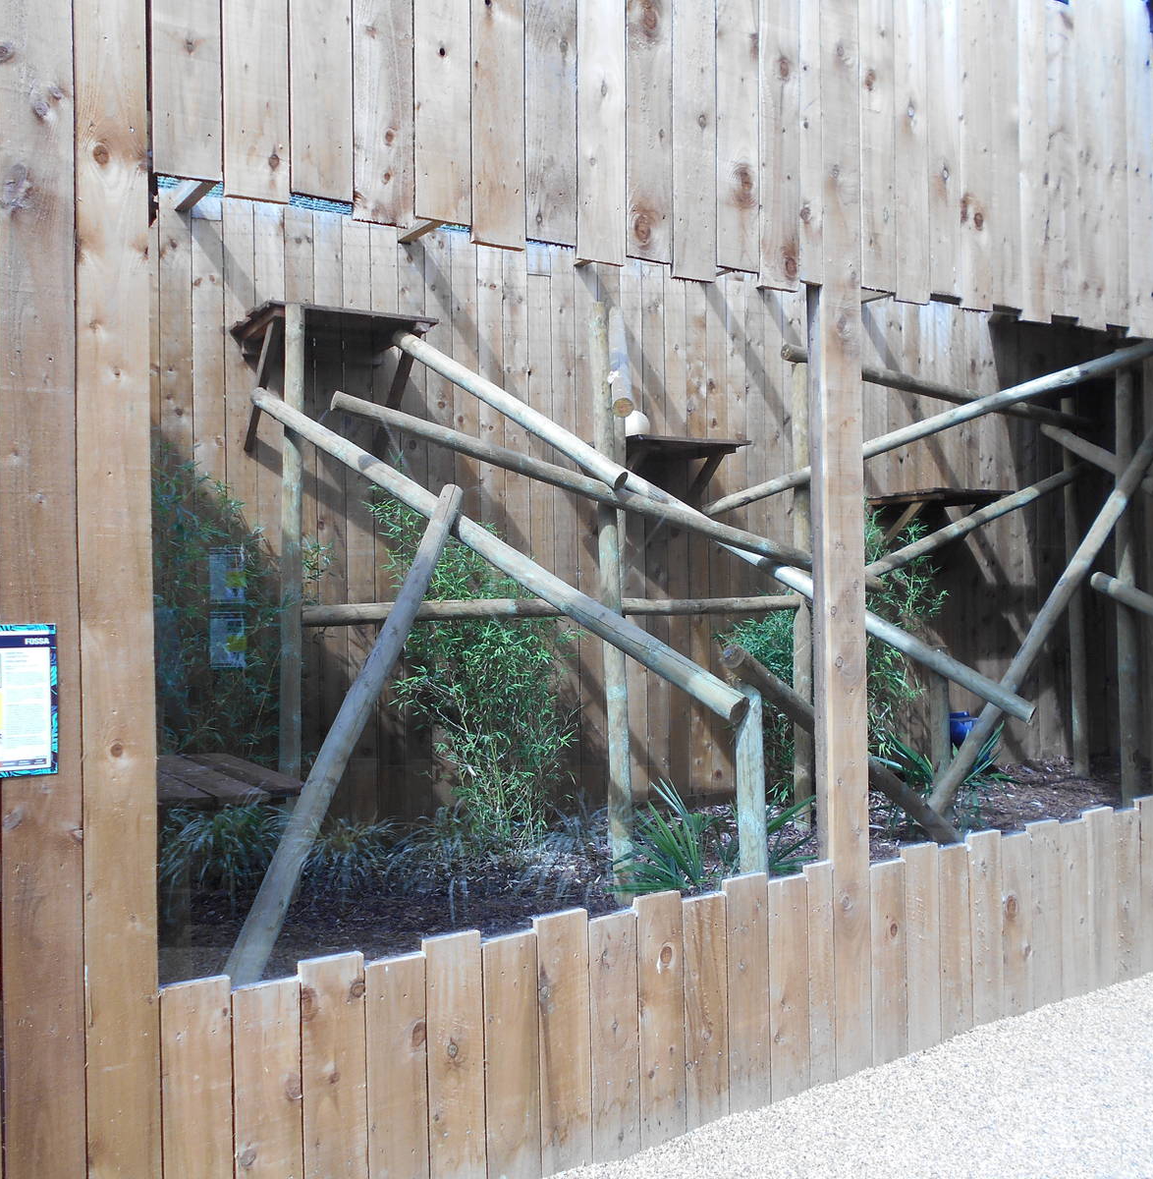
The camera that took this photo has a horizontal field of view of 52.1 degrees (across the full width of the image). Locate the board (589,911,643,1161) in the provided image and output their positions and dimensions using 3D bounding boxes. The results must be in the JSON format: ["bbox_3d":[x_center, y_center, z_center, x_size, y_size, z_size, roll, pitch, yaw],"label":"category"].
[{"bbox_3d":[0.096,1.167,3.075,0.148,0.628,0.023,-1,0,-32],"label":"board"}]

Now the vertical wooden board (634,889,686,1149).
[{"bbox_3d":[0.222,1.147,3.155,0.154,0.662,0.023,-1,0,-32],"label":"vertical wooden board"}]

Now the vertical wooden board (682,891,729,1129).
[{"bbox_3d":[0.349,1.153,3.247,0.152,0.622,0.024,-1,1,-32],"label":"vertical wooden board"}]

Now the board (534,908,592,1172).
[{"bbox_3d":[-0.035,1.151,2.993,0.153,0.648,0.023,-1,0,-32],"label":"board"}]

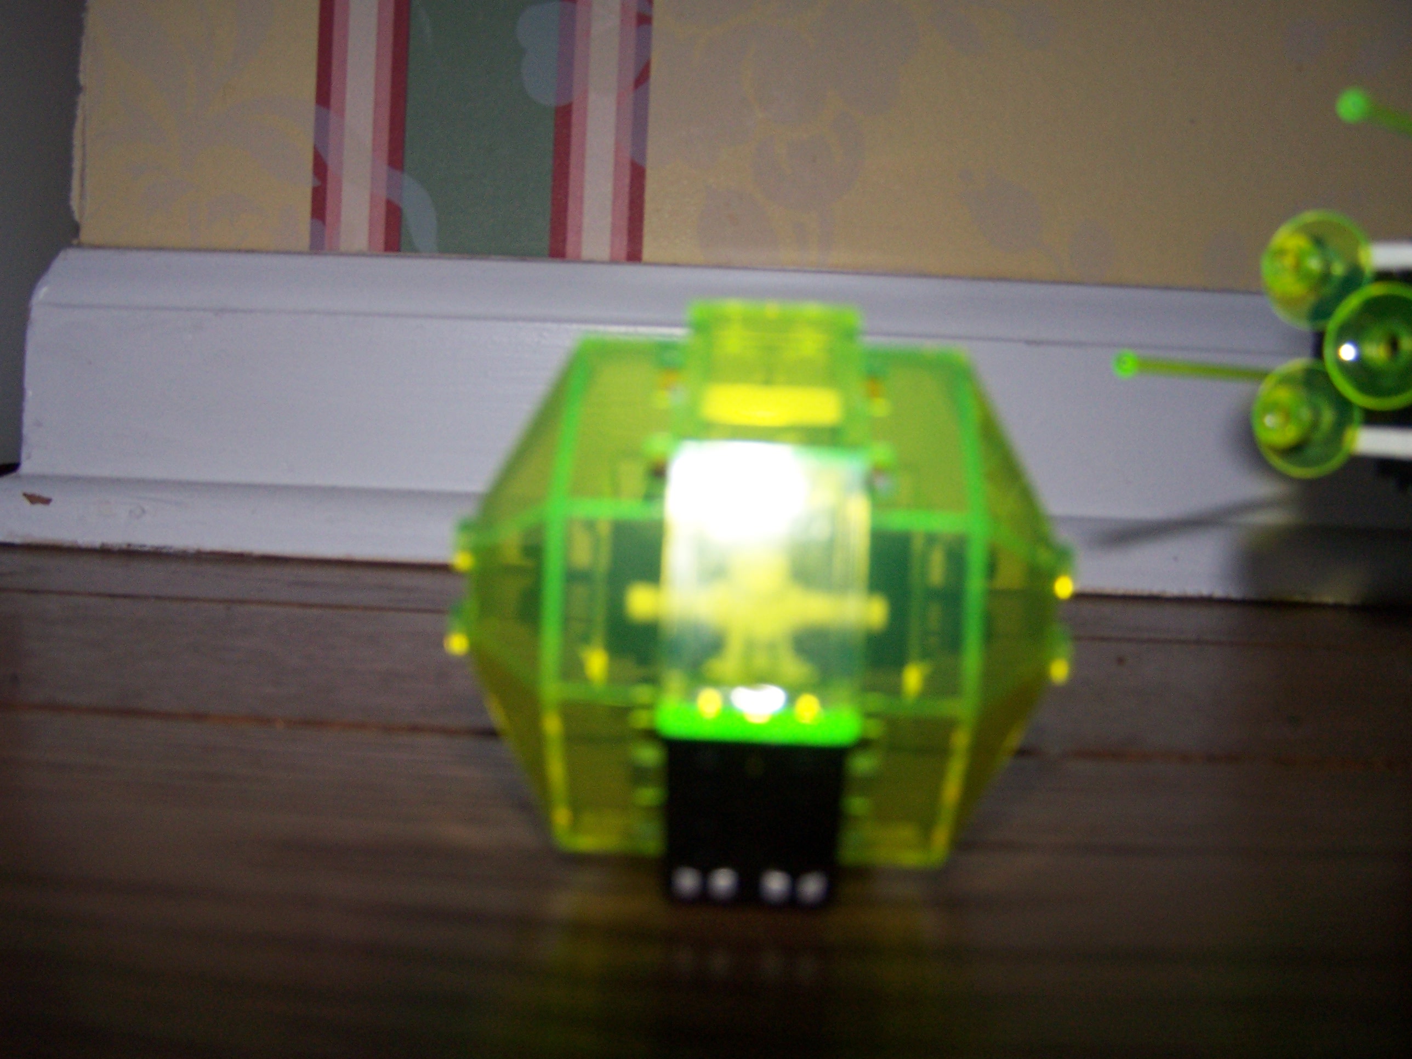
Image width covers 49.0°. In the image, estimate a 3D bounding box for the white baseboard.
[{"bbox_3d":[0.010,-0.032,0.453,0.436,0.090,0.024,2,4,0],"label":"white baseboard"}]

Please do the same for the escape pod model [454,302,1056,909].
[{"bbox_3d":[0.005,0.006,0.152,0.061,0.052,0.052,2,1,2],"label":"escape pod model"}]

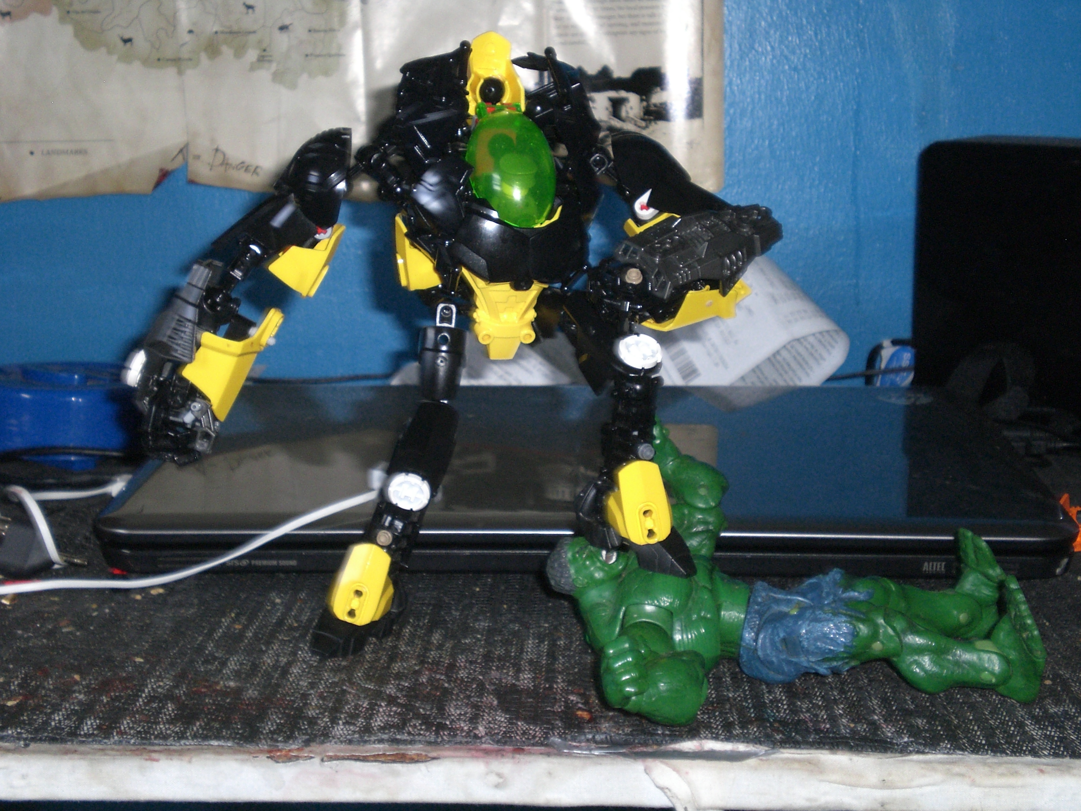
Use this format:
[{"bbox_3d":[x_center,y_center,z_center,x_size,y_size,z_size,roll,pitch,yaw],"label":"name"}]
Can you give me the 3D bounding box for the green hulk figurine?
[{"bbox_3d":[0.083,0.051,0.655,0.158,0.067,0.118,0,22,0],"label":"green hulk figurine"}]

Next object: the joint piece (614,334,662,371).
[{"bbox_3d":[0.036,-0.018,0.714,0.016,0.006,0.016,-2,50,-8],"label":"joint piece"}]

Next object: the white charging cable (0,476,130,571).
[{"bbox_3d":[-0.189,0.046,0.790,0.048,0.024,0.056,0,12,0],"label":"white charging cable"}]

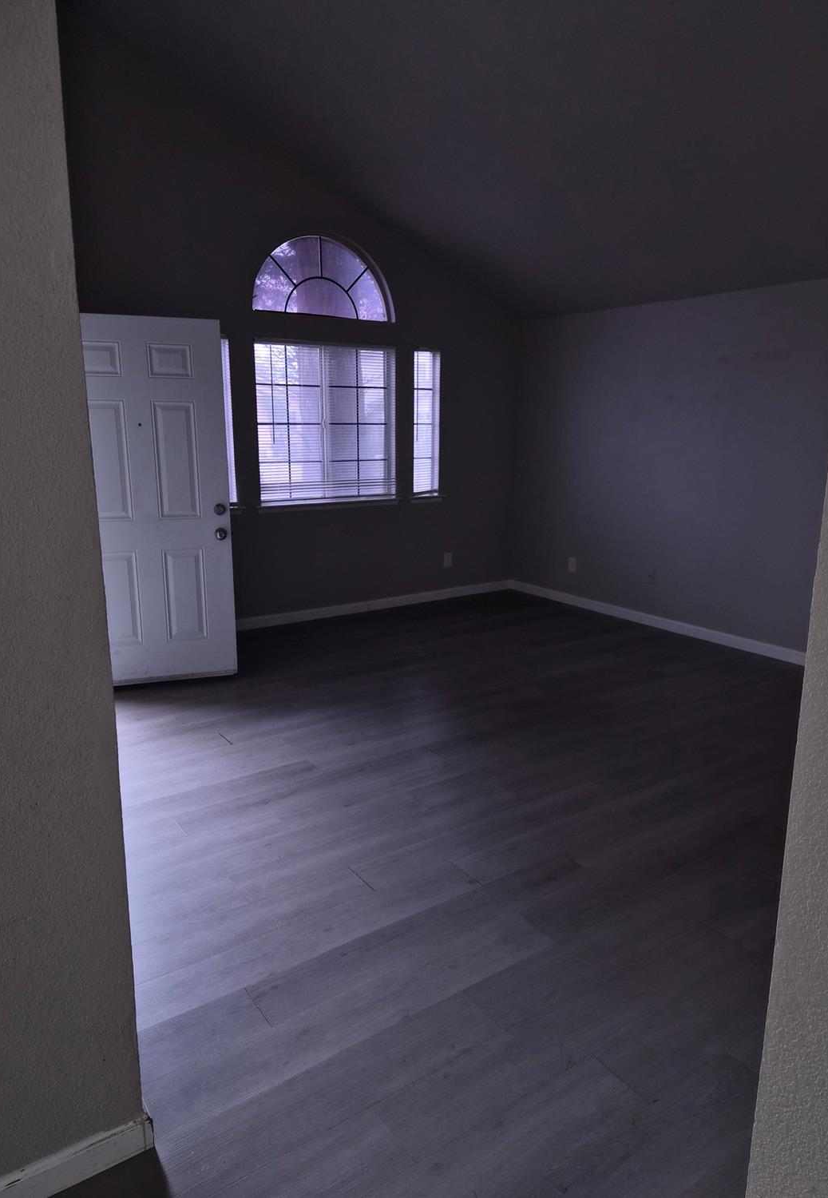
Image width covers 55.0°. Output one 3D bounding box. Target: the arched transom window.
[{"bbox_3d":[-0.665,-2.375,5.849,1.180,0.580,0.100,-8,15,-33],"label":"arched transom window"}]

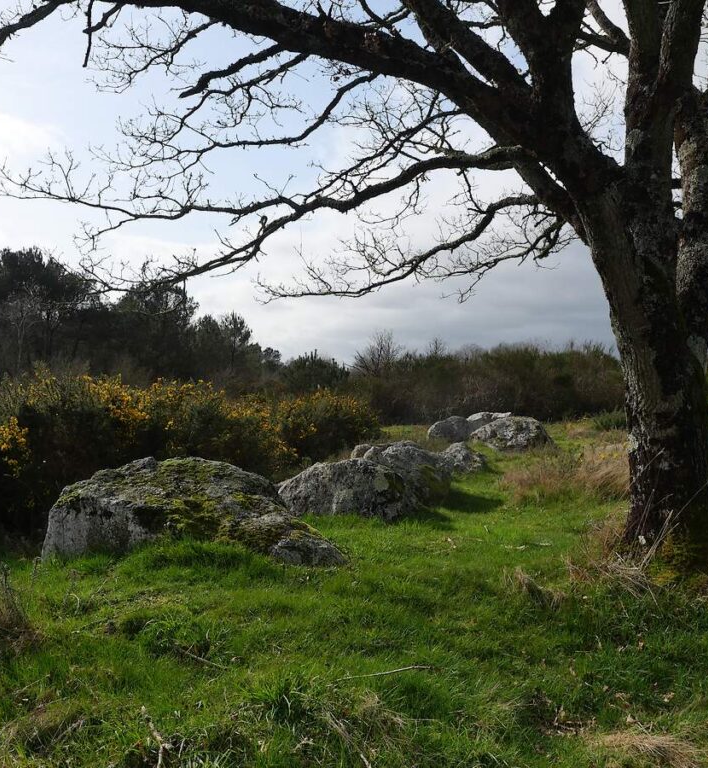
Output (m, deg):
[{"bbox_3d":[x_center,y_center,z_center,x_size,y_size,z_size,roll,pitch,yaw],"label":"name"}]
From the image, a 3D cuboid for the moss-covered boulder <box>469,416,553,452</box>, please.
[{"bbox_3d":[3.284,1.029,14.919,1.750,0.720,1.250,0,1,0],"label":"moss-covered boulder"}]

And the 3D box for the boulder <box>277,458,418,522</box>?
[{"bbox_3d":[-0.109,1.168,8.170,1.620,0.660,1.100,0,1,8],"label":"boulder"}]

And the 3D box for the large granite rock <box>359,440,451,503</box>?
[{"bbox_3d":[0.629,1.084,9.619,1.350,0.720,1.350,0,1,0],"label":"large granite rock"}]

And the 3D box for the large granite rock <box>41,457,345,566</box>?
[{"bbox_3d":[-1.445,1.123,6.619,2.650,0.820,1.400,0,1,6],"label":"large granite rock"}]

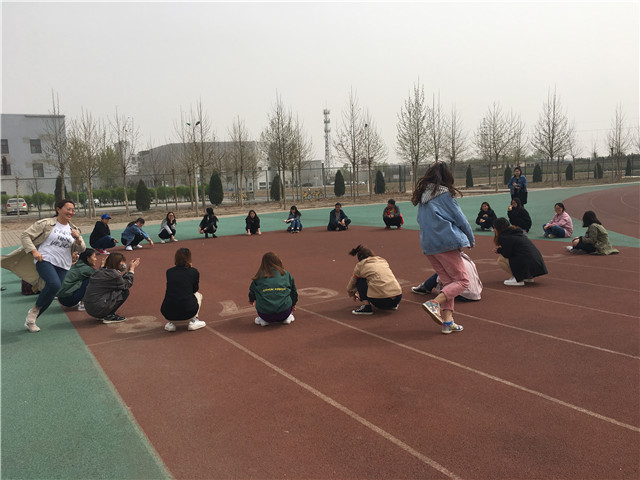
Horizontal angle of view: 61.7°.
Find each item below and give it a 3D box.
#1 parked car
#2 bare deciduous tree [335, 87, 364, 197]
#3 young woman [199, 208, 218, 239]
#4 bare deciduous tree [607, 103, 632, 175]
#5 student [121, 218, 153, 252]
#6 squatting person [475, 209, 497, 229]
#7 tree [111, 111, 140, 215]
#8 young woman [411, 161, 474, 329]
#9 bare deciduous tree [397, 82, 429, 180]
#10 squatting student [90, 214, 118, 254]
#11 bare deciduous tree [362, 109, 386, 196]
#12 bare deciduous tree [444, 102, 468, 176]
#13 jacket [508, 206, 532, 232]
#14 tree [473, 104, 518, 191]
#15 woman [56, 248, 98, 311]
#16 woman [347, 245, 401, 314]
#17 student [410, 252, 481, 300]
[{"bbox_3d":[-27.813,-3.081,49.300,1.760,1.470,4.500,-6,7,-28],"label":"parked car"},{"bbox_3d":[2.049,-6.029,34.149,2.100,7.316,2.100,-3,6,0],"label":"bare deciduous tree"},{"bbox_3d":[-3.343,-0.538,16.150,0.500,0.930,0.600,0,7,20],"label":"young woman"},{"bbox_3d":[30.140,-9.904,53.675,2.500,7.500,2.500,-3,7,0],"label":"bare deciduous tree"},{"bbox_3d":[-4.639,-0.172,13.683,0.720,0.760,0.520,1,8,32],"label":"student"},{"bbox_3d":[4.301,-0.592,13.784,0.500,0.700,0.550,-1,7,14],"label":"squatting person"},{"bbox_3d":[-11.274,-4.420,31.000,1.800,6.100,1.800,-3,6,0],"label":"tree"},{"bbox_3d":[1.199,0.081,5.180,0.560,1.644,0.480,-7,8,-37],"label":"young woman"},{"bbox_3d":[6.288,-6.690,36.303,2.400,7.751,2.400,-2,6,10],"label":"bare deciduous tree"},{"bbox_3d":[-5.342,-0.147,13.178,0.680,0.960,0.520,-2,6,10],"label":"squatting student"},{"bbox_3d":[3.635,-5.771,36.162,1.750,5.900,1.750,-3,7,0],"label":"bare deciduous tree"},{"bbox_3d":[10.194,-6.703,39.696,1.800,6.300,1.800,-3,7,0],"label":"bare deciduous tree"},{"bbox_3d":[4.931,-0.543,13.094,0.520,0.620,0.500,-7,8,-30],"label":"jacket"},{"bbox_3d":[14.154,-7.366,43.000,3.300,7.000,3.300,-3,6,0],"label":"tree"},{"bbox_3d":[-3.238,0.510,7.220,0.630,0.800,0.460,-6,7,-28],"label":"woman"},{"bbox_3d":[0.614,0.435,6.194,0.640,0.773,0.500,0,7,22],"label":"woman"},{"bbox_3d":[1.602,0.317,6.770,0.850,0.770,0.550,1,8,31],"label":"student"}]

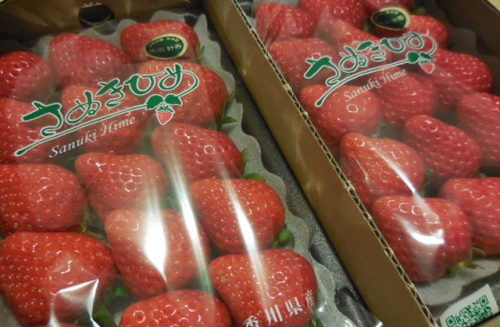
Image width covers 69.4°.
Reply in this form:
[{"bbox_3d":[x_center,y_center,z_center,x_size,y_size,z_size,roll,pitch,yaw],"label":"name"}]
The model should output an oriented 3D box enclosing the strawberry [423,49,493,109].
[{"bbox_3d":[0.123,-0.050,0.214,0.042,0.035,0.035,17,55,-28],"label":"strawberry"}]

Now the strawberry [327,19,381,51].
[{"bbox_3d":[0.065,-0.070,0.218,0.038,0.032,0.034,40,60,22],"label":"strawberry"}]

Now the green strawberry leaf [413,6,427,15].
[{"bbox_3d":[0.116,-0.105,0.247,0.009,0.006,0.007,-15,57,-15],"label":"green strawberry leaf"}]

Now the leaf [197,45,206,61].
[{"bbox_3d":[-0.028,-0.064,0.208,0.006,0.009,0.006,-15,57,-15],"label":"leaf"}]

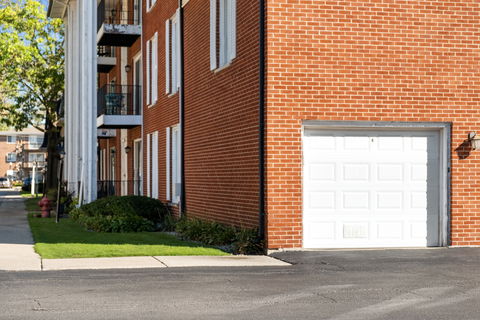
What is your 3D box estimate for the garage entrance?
[{"bbox_3d":[2.156,0.462,14.995,2.446,1.954,0.102,0,-1,-14],"label":"garage entrance"}]

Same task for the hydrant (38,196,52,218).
[{"bbox_3d":[-6.062,1.470,28.629,0.406,0.670,0.406,0,-1,-13],"label":"hydrant"}]

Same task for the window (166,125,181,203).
[{"bbox_3d":[-1.665,0.106,23.241,0.142,1.959,2.274,0,-1,-13],"label":"window"}]

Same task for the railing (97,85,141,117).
[{"bbox_3d":[-4.059,-1.865,30.649,1.188,0.974,2.862,0,-1,-13],"label":"railing"}]

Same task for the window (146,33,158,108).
[{"bbox_3d":[-2.559,-2.627,26.995,0.142,1.969,2.294,0,-1,-13],"label":"window"}]

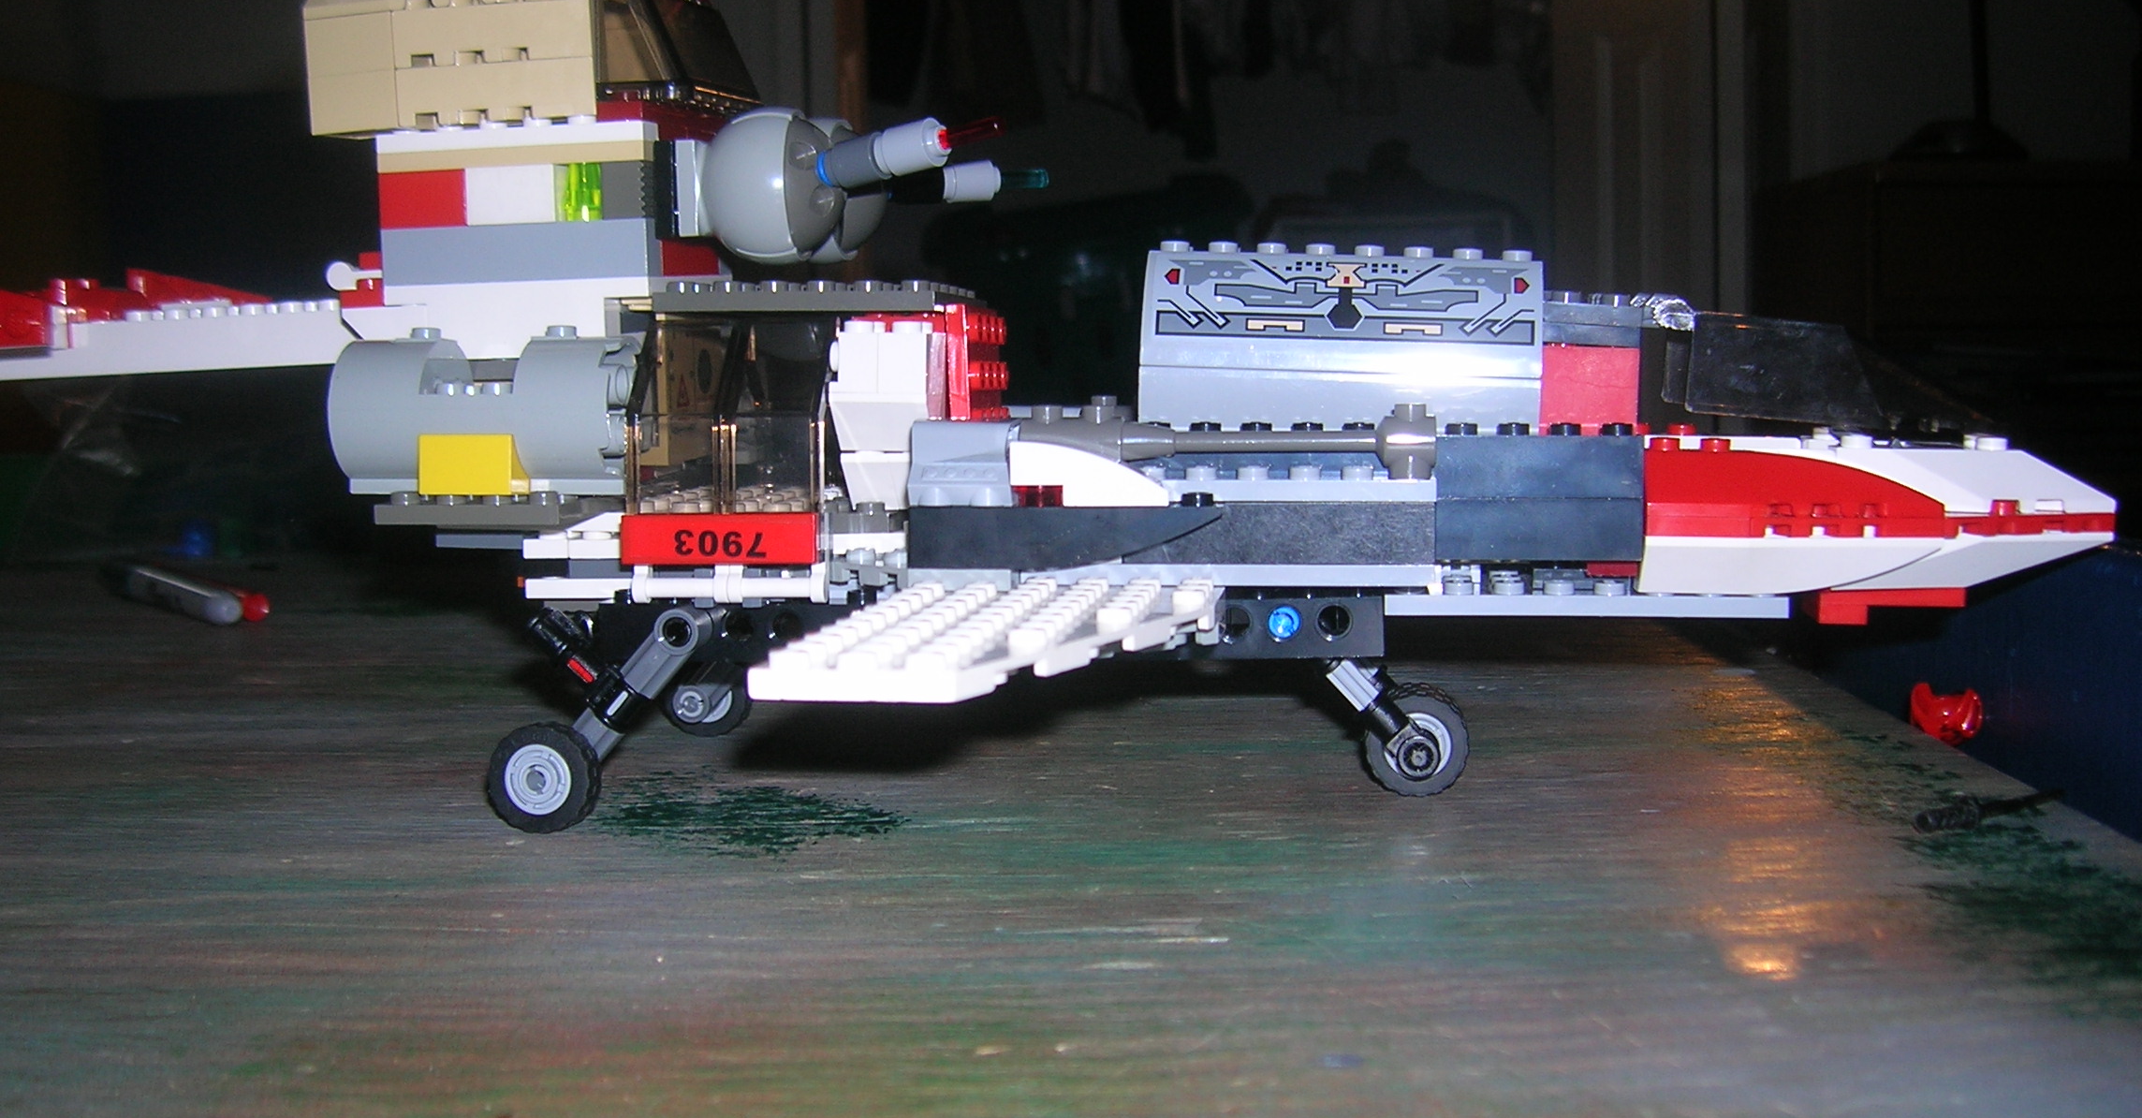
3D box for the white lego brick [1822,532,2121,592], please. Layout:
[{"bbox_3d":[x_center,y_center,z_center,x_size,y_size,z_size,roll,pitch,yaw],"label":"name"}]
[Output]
[{"bbox_3d":[0.141,-0.001,0.342,0.044,0.010,0.029,0,7,8],"label":"white lego brick"}]

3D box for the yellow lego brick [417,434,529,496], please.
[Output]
[{"bbox_3d":[-0.096,-0.015,0.340,0.016,0.010,0.008,0,5,8],"label":"yellow lego brick"}]

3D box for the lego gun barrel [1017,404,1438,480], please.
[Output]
[{"bbox_3d":[0.024,-0.019,0.331,0.065,0.012,0.009,0,7,8],"label":"lego gun barrel"}]

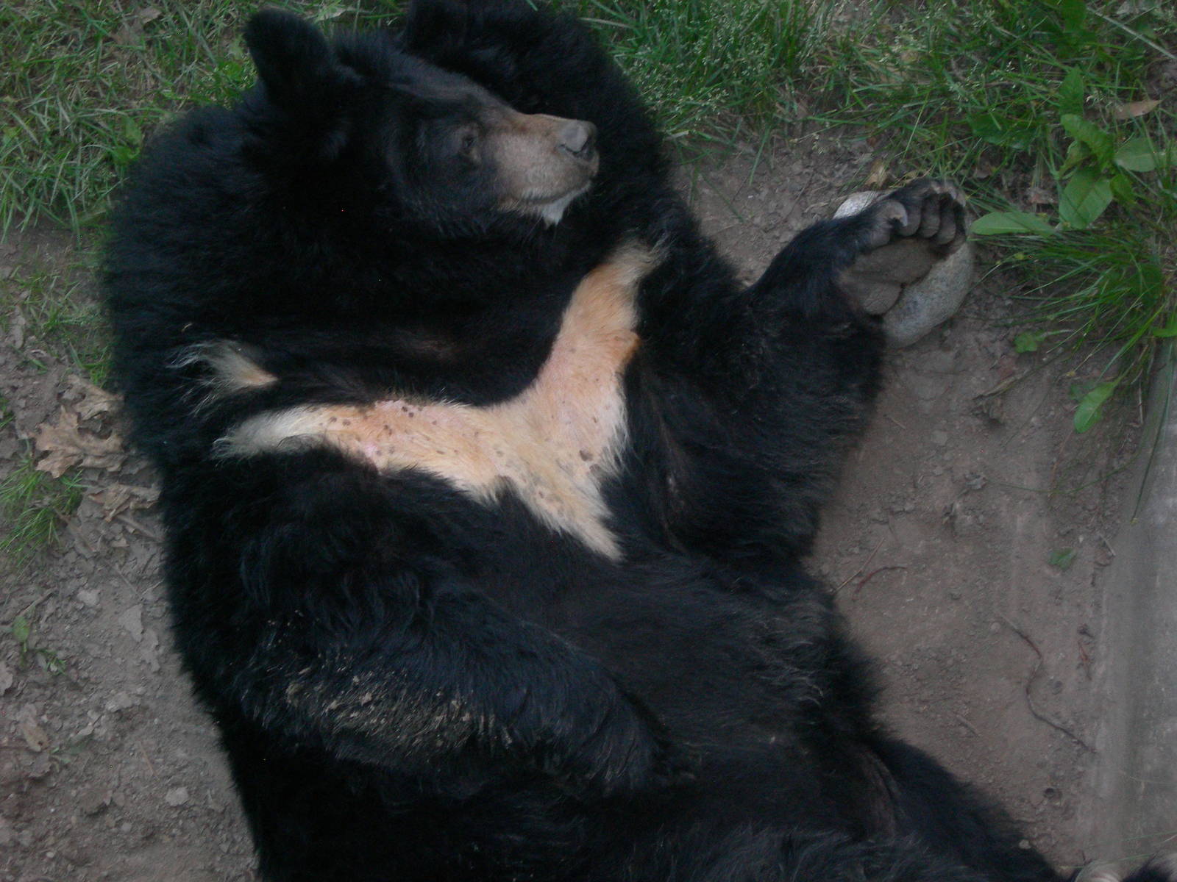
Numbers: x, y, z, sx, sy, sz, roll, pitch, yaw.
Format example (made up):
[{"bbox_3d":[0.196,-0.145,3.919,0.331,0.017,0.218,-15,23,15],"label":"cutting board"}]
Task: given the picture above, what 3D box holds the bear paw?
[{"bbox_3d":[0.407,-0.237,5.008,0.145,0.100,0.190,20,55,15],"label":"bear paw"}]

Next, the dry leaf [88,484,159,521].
[{"bbox_3d":[-0.582,0.073,4.877,0.081,0.025,0.041,-19,54,-15],"label":"dry leaf"}]

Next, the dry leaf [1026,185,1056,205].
[{"bbox_3d":[0.606,-0.325,5.188,0.035,0.015,0.029,24,56,18],"label":"dry leaf"}]

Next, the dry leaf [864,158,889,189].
[{"bbox_3d":[0.392,-0.359,5.213,0.020,0.018,0.051,21,55,16],"label":"dry leaf"}]

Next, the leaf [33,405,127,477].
[{"bbox_3d":[-0.648,0.001,4.934,0.117,0.025,0.105,0,52,0],"label":"leaf"}]

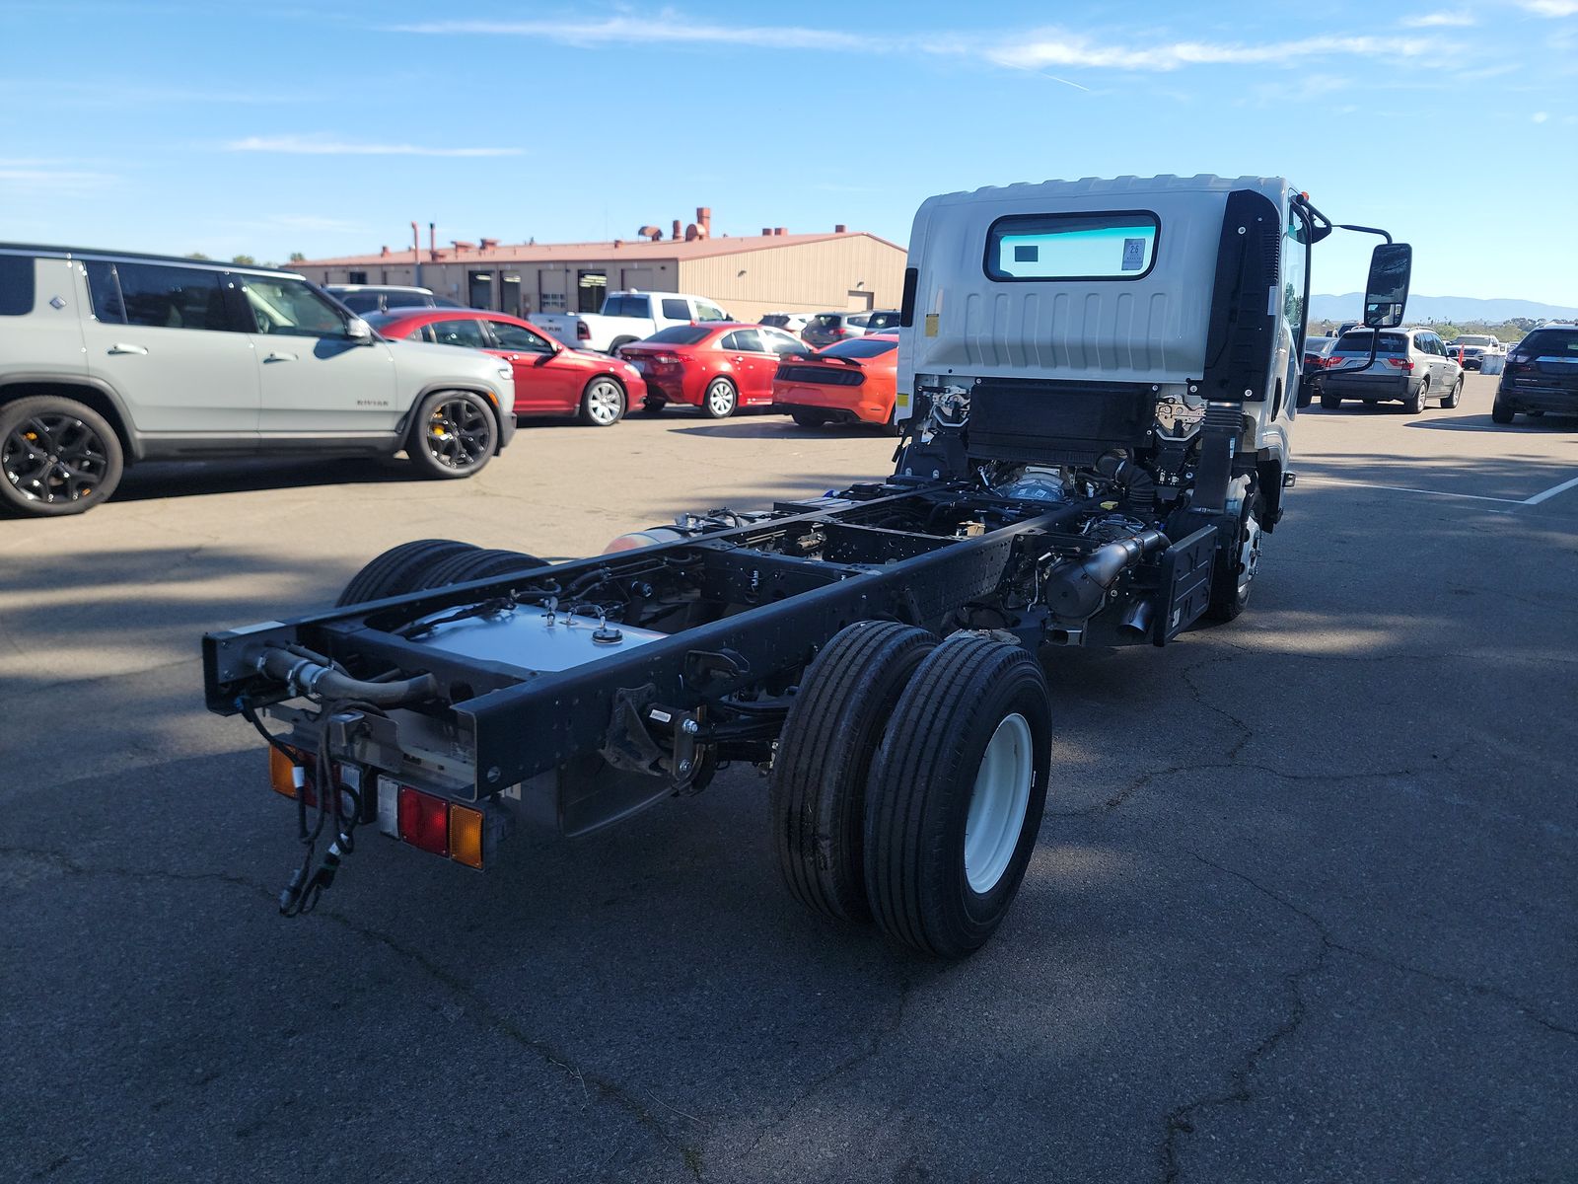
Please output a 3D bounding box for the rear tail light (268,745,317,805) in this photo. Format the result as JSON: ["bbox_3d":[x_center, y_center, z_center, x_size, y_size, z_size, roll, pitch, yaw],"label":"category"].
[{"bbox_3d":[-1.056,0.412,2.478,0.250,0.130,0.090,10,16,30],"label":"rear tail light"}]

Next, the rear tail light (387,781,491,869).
[{"bbox_3d":[-0.702,0.468,2.254,0.285,0.125,0.070,10,14,30],"label":"rear tail light"}]

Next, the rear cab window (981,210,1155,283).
[{"bbox_3d":[1.461,-1.787,5.663,0.910,0.315,0.040,10,14,30],"label":"rear cab window"}]

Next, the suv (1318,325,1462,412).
[{"bbox_3d":[12.750,-4.690,22.950,1.853,1.674,4.565,14,18,41],"label":"suv"}]

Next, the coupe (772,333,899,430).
[{"bbox_3d":[1.828,-3.292,17.217,1.920,1.380,4.790,13,17,39],"label":"coupe"}]

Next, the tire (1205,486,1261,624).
[{"bbox_3d":[2.336,-0.209,5.953,0.210,0.770,0.770,10,16,30],"label":"tire"}]

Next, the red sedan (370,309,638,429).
[{"bbox_3d":[-4.090,-2.890,14.150,1.843,1.482,4.870,15,18,42],"label":"red sedan"}]

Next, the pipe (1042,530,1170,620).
[{"bbox_3d":[1.412,-0.124,4.779,0.250,0.260,1.200,10,16,30],"label":"pipe"}]

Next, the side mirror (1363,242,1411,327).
[{"bbox_3d":[3.308,-1.685,6.036,0.085,0.450,0.200,-7,16,-33],"label":"side mirror"}]

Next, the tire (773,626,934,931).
[{"bbox_3d":[0.230,0.467,2.847,0.210,0.770,0.770,10,16,30],"label":"tire"}]

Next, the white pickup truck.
[{"bbox_3d":[-2.944,-5.840,25.087,2.060,1.960,5.900,14,18,42],"label":"white pickup truck"}]

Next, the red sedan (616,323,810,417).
[{"bbox_3d":[-0.805,-3.800,18.600,1.810,1.450,4.720,13,18,40],"label":"red sedan"}]

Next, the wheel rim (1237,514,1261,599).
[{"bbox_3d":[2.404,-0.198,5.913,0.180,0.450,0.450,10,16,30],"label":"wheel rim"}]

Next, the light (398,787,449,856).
[{"bbox_3d":[-0.733,0.467,2.271,0.152,0.120,0.060,10,14,30],"label":"light"}]

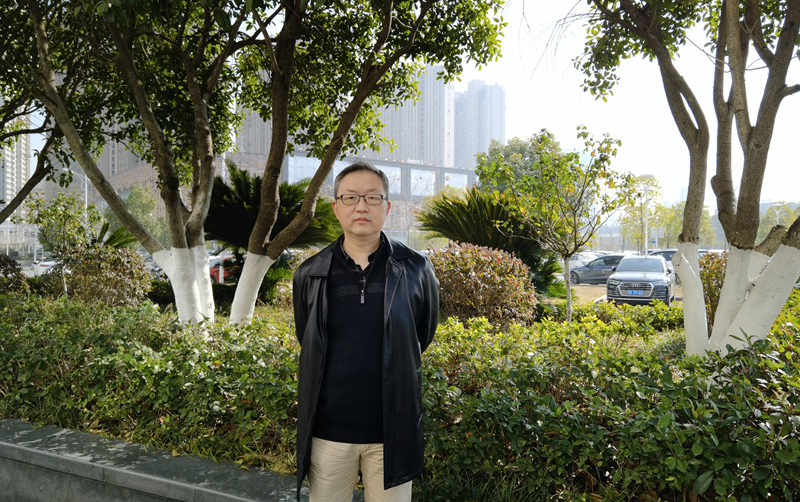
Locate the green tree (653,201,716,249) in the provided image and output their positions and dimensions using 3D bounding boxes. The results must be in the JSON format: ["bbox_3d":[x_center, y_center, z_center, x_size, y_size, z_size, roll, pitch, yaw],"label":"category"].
[{"bbox_3d":[21.900,-1.040,48.000,4.600,5.500,4.400,0,0,23],"label":"green tree"}]

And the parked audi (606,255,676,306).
[{"bbox_3d":[8.720,1.010,22.340,1.920,1.660,4.750,0,0,27],"label":"parked audi"}]

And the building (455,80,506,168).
[{"bbox_3d":[49.000,-52.400,380.000,26.000,104.000,20.000,0,0,-36],"label":"building"}]

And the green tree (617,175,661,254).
[{"bbox_3d":[14.500,-1.430,38.000,2.700,6.300,2.700,0,0,20],"label":"green tree"}]

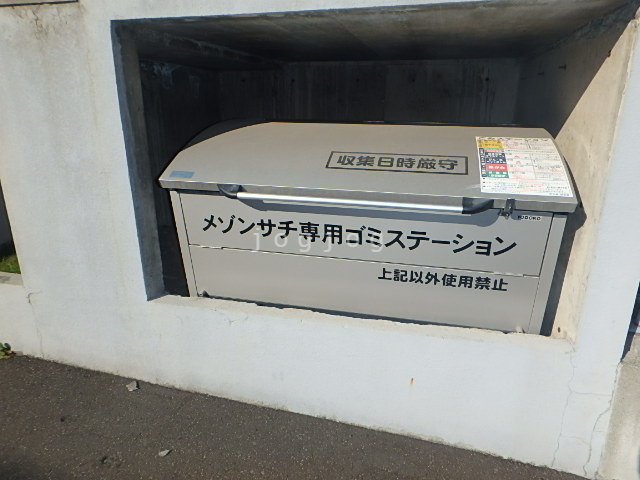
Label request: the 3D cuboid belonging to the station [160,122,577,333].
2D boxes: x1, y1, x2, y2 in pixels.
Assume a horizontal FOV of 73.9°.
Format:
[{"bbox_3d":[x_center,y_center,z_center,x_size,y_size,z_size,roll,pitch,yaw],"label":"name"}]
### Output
[{"bbox_3d":[0.189,-0.109,2.082,1.660,0.871,0.813,4,18,13],"label":"station"}]

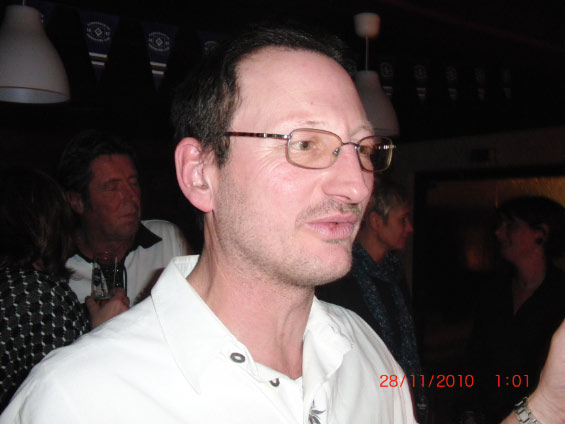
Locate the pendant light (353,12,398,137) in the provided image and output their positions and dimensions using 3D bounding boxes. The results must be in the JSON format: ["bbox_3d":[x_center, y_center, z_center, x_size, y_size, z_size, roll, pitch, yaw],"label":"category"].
[{"bbox_3d":[0.363,-0.589,2.600,0.280,0.500,0.280,1,0,0],"label":"pendant light"}]

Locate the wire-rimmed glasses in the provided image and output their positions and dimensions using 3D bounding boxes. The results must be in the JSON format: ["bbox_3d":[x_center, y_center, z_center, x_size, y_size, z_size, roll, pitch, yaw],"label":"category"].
[{"bbox_3d":[0.008,-0.051,0.564,0.142,0.042,0.142,1,6,-45],"label":"wire-rimmed glasses"}]

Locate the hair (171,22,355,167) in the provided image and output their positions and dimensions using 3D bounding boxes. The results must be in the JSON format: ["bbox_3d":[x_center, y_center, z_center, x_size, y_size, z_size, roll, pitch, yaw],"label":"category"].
[{"bbox_3d":[-0.022,-0.101,0.592,0.170,0.170,0.185,1,1,-45],"label":"hair"}]

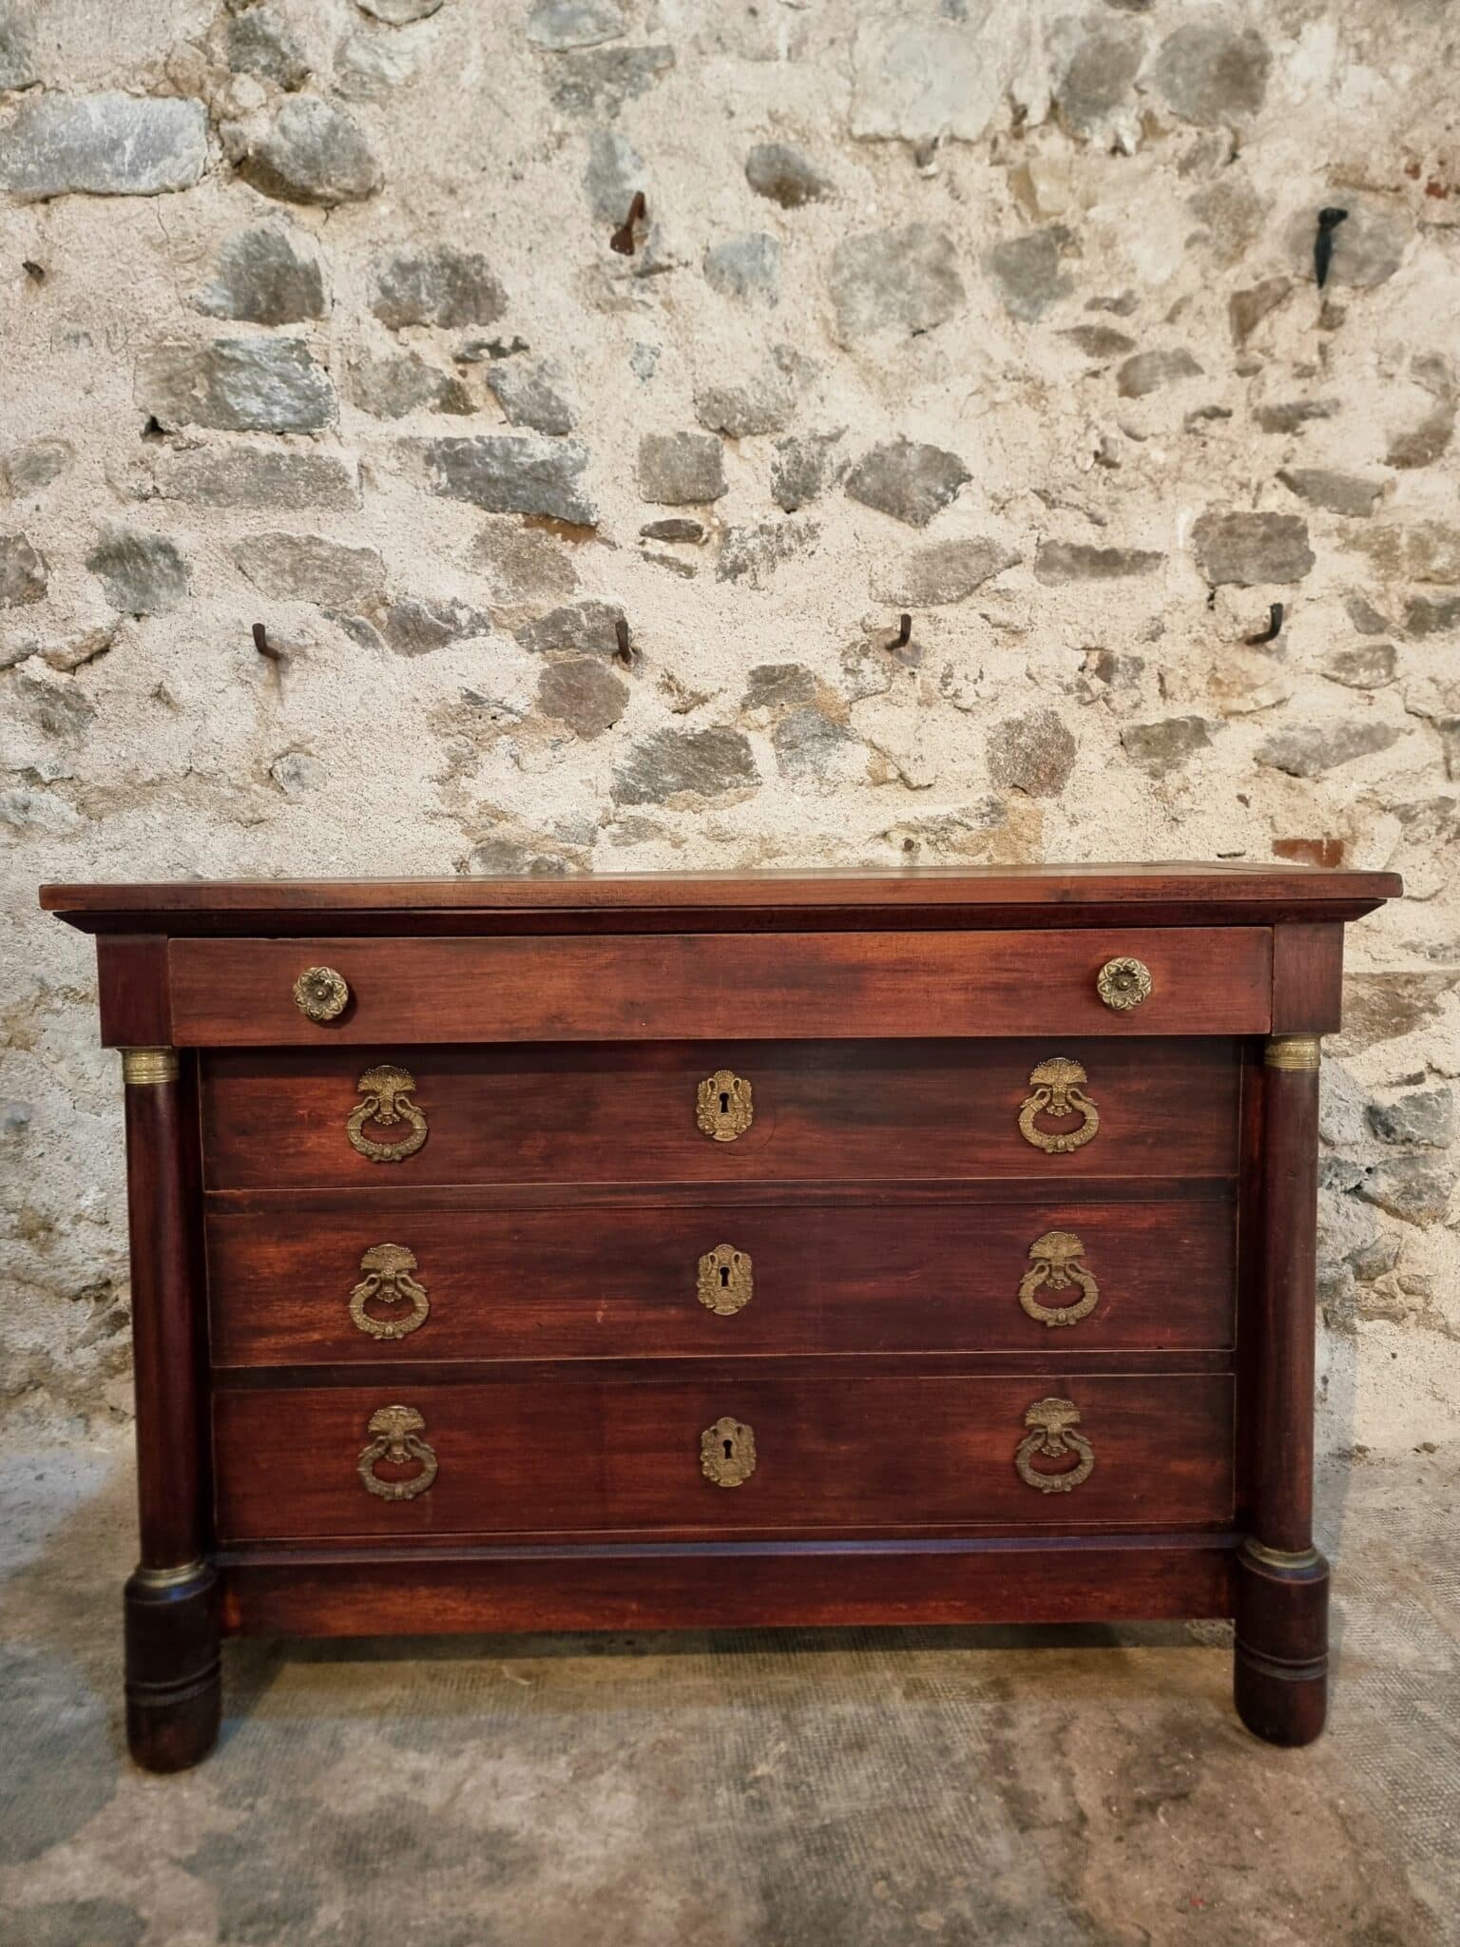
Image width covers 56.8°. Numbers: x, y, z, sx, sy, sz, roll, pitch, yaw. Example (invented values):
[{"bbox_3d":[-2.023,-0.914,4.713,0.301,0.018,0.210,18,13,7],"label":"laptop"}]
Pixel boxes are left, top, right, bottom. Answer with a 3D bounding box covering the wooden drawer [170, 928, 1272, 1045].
[{"bbox_3d":[-0.007,-0.002,1.501,1.062,0.104,0.407,-1,4,-1],"label":"wooden drawer"}]

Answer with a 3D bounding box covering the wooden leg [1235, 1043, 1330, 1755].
[{"bbox_3d":[0.565,0.422,1.376,0.089,0.731,0.089,-1,4,-1],"label":"wooden leg"}]

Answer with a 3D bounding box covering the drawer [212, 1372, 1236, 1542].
[{"bbox_3d":[-0.005,0.503,1.610,1.086,0.164,0.357,-1,4,-1],"label":"drawer"}]

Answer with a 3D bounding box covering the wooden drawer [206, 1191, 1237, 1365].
[{"bbox_3d":[-0.006,0.312,1.595,1.086,0.168,0.357,-1,4,-1],"label":"wooden drawer"}]

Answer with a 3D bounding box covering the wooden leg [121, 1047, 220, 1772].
[{"bbox_3d":[-0.564,0.433,1.350,0.089,0.731,0.089,-1,4,-1],"label":"wooden leg"}]

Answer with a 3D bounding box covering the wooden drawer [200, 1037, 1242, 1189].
[{"bbox_3d":[-0.008,0.131,1.581,1.086,0.157,0.357,-1,4,-1],"label":"wooden drawer"}]

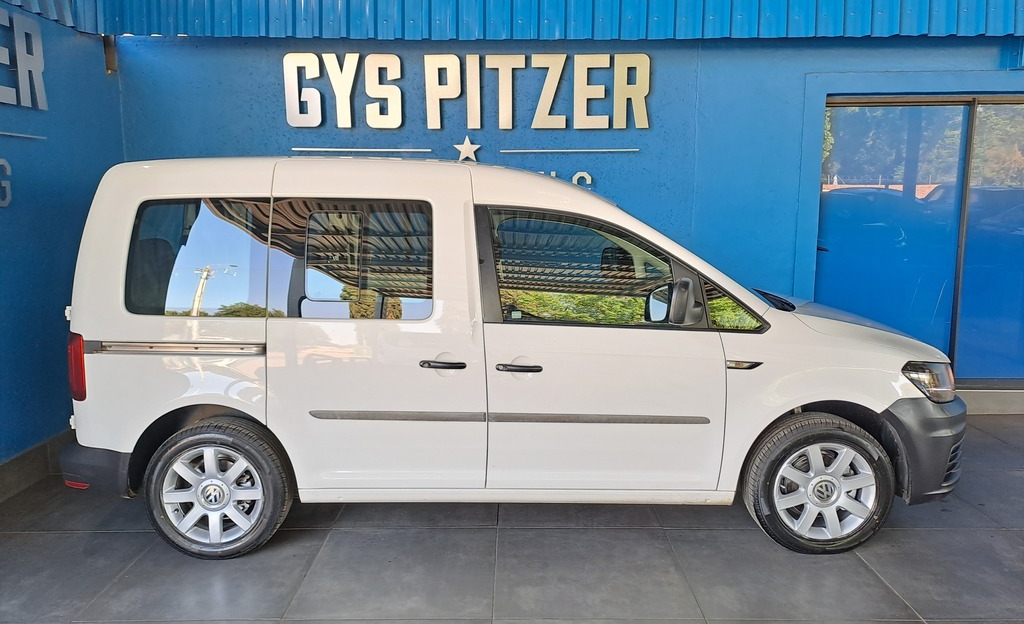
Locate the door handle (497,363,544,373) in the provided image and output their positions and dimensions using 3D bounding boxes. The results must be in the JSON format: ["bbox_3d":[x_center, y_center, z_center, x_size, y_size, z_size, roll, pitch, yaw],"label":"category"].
[{"bbox_3d":[0.032,0.237,3.133,0.198,0.036,0.050,1,5,0],"label":"door handle"}]

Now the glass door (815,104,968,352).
[{"bbox_3d":[2.723,-0.455,5.381,1.055,2.030,0.050,0,8,1],"label":"glass door"}]

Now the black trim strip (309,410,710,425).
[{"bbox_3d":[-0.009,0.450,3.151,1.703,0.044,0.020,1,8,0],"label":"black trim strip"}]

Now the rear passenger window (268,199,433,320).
[{"bbox_3d":[-0.686,-0.223,3.133,0.700,0.520,0.040,0,0,0],"label":"rear passenger window"}]

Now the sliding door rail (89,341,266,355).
[{"bbox_3d":[-1.432,0.156,3.157,0.765,0.050,0.035,1,8,0],"label":"sliding door rail"}]

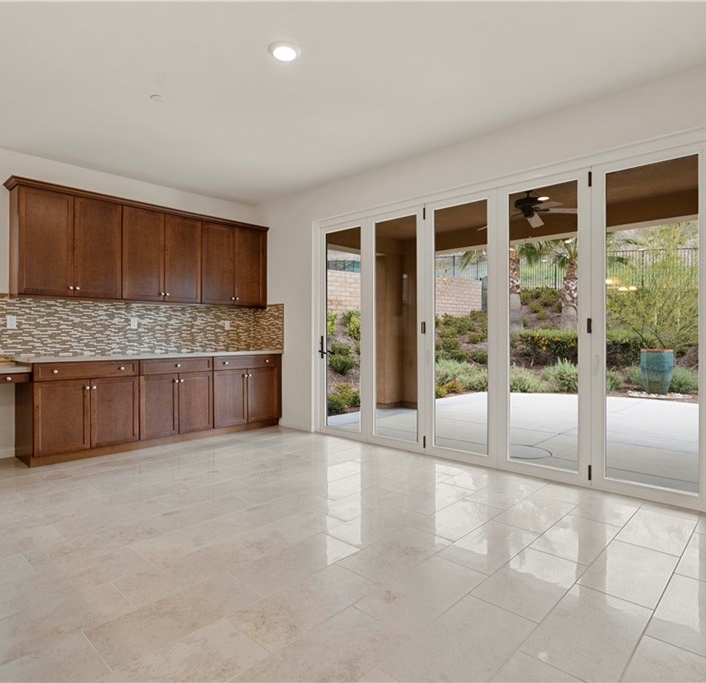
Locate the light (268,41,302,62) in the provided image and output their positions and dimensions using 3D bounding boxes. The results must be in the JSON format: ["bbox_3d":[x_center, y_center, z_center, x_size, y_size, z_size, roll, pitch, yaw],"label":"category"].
[{"bbox_3d":[-0.403,-1.701,2.674,0.190,0.030,0.190,0,0,0],"label":"light"}]

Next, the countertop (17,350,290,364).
[{"bbox_3d":[-2.015,0.163,4.941,0.630,0.042,2.635,0,0,43],"label":"countertop"}]

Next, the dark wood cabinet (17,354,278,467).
[{"bbox_3d":[-2.008,0.617,4.953,0.600,0.885,2.610,0,0,43],"label":"dark wood cabinet"}]

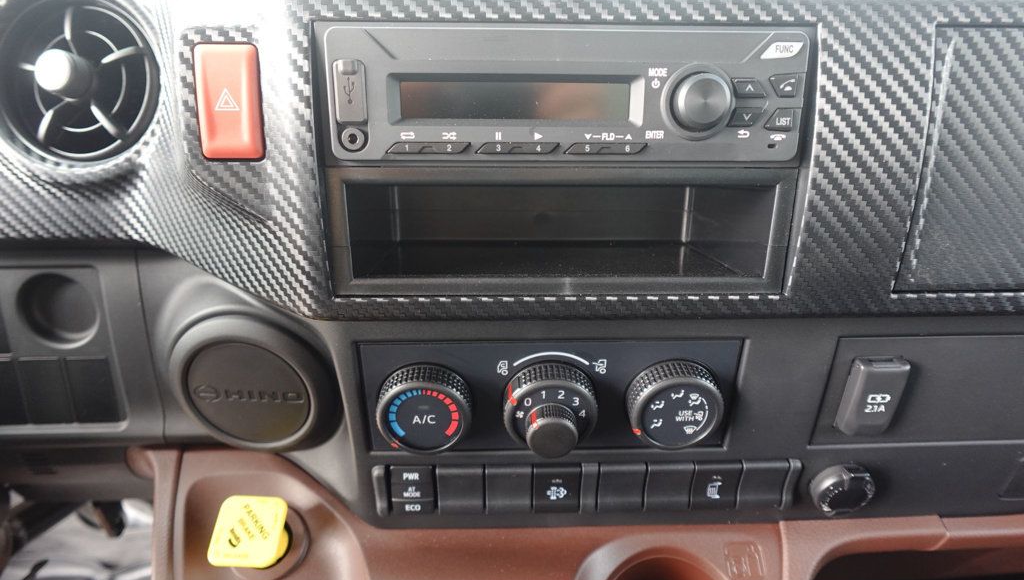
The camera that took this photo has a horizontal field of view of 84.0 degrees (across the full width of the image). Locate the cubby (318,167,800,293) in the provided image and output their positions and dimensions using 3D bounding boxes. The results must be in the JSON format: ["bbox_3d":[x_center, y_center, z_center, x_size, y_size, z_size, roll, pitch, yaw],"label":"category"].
[{"bbox_3d":[0.019,-0.033,0.265,0.180,0.050,0.090,0,14,-1],"label":"cubby"}]

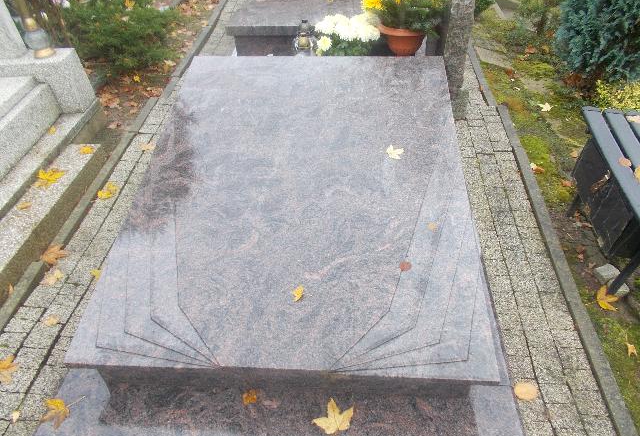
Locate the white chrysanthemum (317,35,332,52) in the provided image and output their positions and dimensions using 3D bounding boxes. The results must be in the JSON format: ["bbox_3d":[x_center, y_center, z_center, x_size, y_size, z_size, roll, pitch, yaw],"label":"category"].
[{"bbox_3d":[0.026,-0.995,2.740,0.088,0.075,0.085,1,42,5],"label":"white chrysanthemum"}]

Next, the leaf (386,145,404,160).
[{"bbox_3d":[0.307,-0.267,1.957,0.074,0.015,0.078,1,52,5],"label":"leaf"}]

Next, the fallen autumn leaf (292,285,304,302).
[{"bbox_3d":[-0.071,0.237,1.534,0.033,0.015,0.065,14,53,14],"label":"fallen autumn leaf"}]

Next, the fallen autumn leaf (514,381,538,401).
[{"bbox_3d":[0.669,0.559,1.557,0.076,0.012,0.064,15,45,20],"label":"fallen autumn leaf"}]

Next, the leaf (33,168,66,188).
[{"bbox_3d":[-1.314,-0.193,2.344,0.135,0.030,0.115,-23,45,-20],"label":"leaf"}]

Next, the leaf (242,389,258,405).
[{"bbox_3d":[-0.217,0.558,1.502,0.044,0.022,0.042,1,42,5],"label":"leaf"}]

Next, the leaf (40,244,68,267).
[{"bbox_3d":[-1.128,0.159,2.042,0.112,0.035,0.095,-23,45,-20],"label":"leaf"}]

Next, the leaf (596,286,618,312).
[{"bbox_3d":[1.074,0.300,1.796,0.082,0.030,0.115,-1,43,2],"label":"leaf"}]

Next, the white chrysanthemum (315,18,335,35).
[{"bbox_3d":[0.026,-1.115,2.800,0.108,0.080,0.100,1,42,5],"label":"white chrysanthemum"}]

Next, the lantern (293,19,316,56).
[{"bbox_3d":[-0.082,-0.940,2.548,0.118,0.230,0.118,1,43,4],"label":"lantern"}]

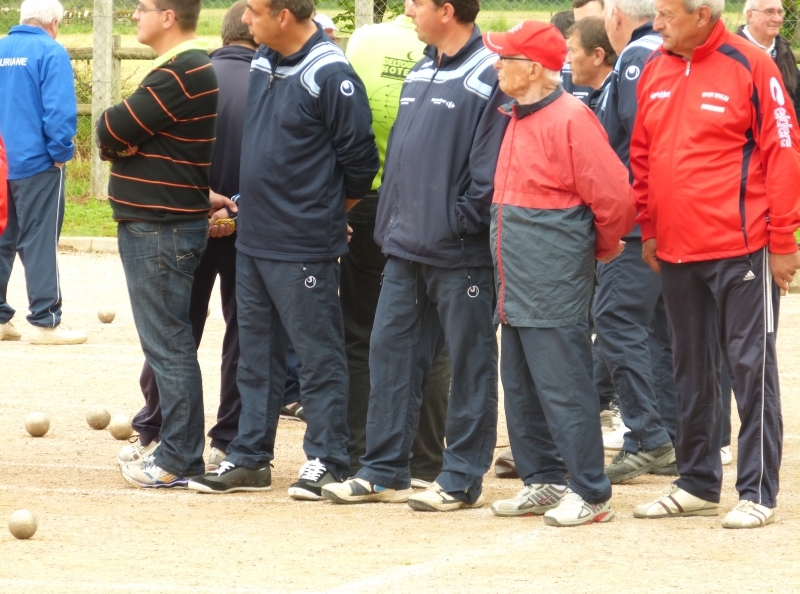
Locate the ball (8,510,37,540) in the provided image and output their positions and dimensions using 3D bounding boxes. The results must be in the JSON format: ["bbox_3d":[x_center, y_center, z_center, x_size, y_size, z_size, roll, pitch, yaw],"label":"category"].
[{"bbox_3d":[-1.165,0.705,14.950,0.092,0.092,0.092,0,4,0],"label":"ball"}]

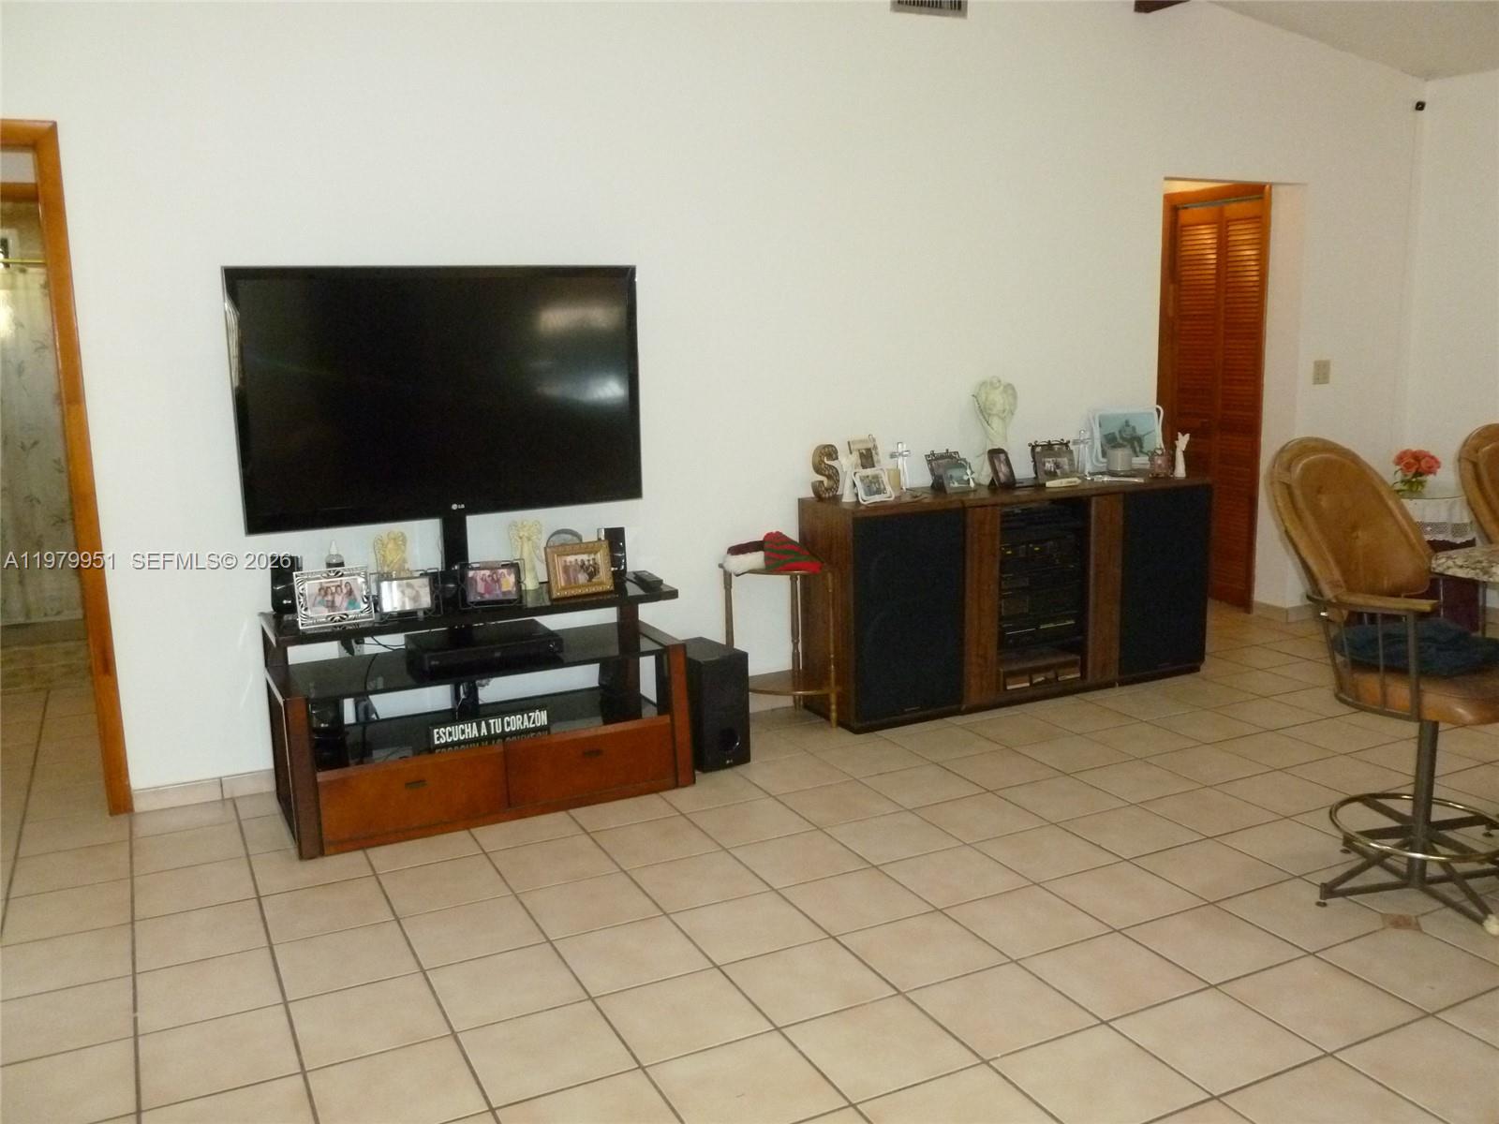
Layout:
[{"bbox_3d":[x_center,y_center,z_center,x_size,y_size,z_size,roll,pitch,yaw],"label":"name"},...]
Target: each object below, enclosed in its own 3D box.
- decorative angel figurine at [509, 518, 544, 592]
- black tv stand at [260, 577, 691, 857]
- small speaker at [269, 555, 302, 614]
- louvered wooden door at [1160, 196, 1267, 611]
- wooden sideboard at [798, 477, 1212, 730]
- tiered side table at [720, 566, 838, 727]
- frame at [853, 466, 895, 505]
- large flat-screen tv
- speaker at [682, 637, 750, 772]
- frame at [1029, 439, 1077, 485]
[{"bbox_3d":[-0.748,-0.027,4.064,0.117,0.240,0.075,-5,10,-19],"label":"decorative angel figurine"},{"bbox_3d":[-0.871,0.448,3.965,1.250,0.645,0.540,-6,10,-25],"label":"black tv stand"},{"bbox_3d":[-1.451,0.068,3.803,0.085,0.180,0.080,-3,9,-7],"label":"small speaker"},{"bbox_3d":[2.507,-0.852,6.520,0.120,2.170,0.720,-6,10,-25],"label":"louvered wooden door"},{"bbox_3d":[1.080,0.116,5.034,1.752,0.832,0.450,-6,10,-25],"label":"wooden sideboard"},{"bbox_3d":[0.116,0.324,4.633,0.345,0.610,0.355,-6,10,-25],"label":"tiered side table"},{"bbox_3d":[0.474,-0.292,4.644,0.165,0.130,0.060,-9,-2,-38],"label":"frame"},{"bbox_3d":[-0.968,-0.541,3.903,1.280,0.785,0.070,-6,12,-25],"label":"large flat-screen tv"},{"bbox_3d":[-0.164,0.501,4.292,0.187,0.390,0.310,-8,11,-33],"label":"speaker"},{"bbox_3d":[1.299,-0.431,5.209,0.220,0.165,0.085,-7,3,-28],"label":"frame"}]

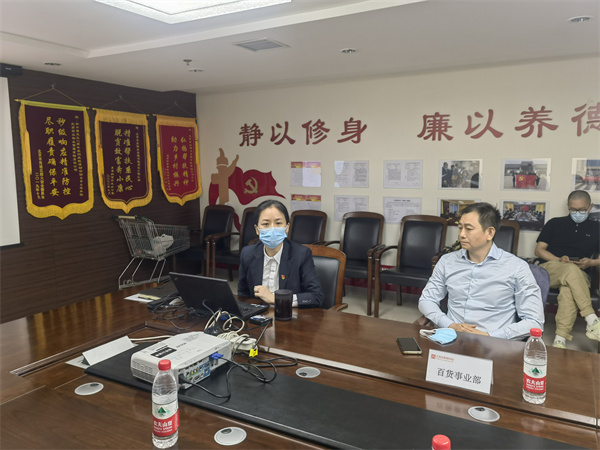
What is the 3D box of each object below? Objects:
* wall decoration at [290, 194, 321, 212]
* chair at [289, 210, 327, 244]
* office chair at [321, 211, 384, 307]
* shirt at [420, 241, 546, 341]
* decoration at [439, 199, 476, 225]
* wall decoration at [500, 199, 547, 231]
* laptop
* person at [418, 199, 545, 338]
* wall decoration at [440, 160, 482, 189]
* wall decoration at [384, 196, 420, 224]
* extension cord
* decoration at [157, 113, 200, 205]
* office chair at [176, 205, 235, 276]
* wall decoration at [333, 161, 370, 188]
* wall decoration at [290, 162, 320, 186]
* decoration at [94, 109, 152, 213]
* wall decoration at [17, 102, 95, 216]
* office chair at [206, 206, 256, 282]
[{"bbox_3d":[0.072,-0.213,5.697,0.415,0.308,0.020,4,8,28],"label":"wall decoration"},{"bbox_3d":[-0.050,0.320,5.158,0.600,0.920,0.660,4,9,28],"label":"chair"},{"bbox_3d":[0.545,0.360,4.842,0.600,0.920,0.660,4,9,28],"label":"office chair"},{"bbox_3d":[0.888,0.343,2.336,0.590,0.480,0.370,4,9,32],"label":"shirt"},{"bbox_3d":[1.664,-0.118,4.919,0.436,0.314,0.020,4,9,29],"label":"decoration"},{"bbox_3d":[2.179,-0.082,4.557,0.430,0.308,0.020,4,8,28],"label":"wall decoration"},{"bbox_3d":[-0.389,0.319,2.282,0.345,0.210,0.340,4,9,28],"label":"laptop"},{"bbox_3d":[0.851,0.551,2.291,0.600,1.300,0.660,4,9,32],"label":"person"},{"bbox_3d":[1.661,-0.527,4.863,0.436,0.314,0.020,4,9,29],"label":"wall decoration"},{"bbox_3d":[1.127,-0.153,5.144,0.420,0.298,0.010,4,9,28],"label":"wall decoration"},{"bbox_3d":[-0.260,0.487,1.950,0.160,0.065,0.110,0,7,0],"label":"extension cord"},{"bbox_3d":[-1.592,-0.841,6.244,0.050,1.180,0.790,4,9,29],"label":"decoration"},{"bbox_3d":[-1.173,0.258,5.947,0.590,0.985,0.640,4,8,28],"label":"office chair"},{"bbox_3d":[0.593,-0.597,5.468,0.436,0.314,0.020,4,9,29],"label":"wall decoration"},{"bbox_3d":[0.065,-0.628,5.768,0.436,0.314,0.020,4,9,29],"label":"wall decoration"},{"bbox_3d":[-1.961,-0.691,5.298,0.030,1.143,0.780,4,9,28],"label":"decoration"},{"bbox_3d":[-2.367,-0.612,4.627,0.040,1.120,0.740,4,8,28],"label":"wall decoration"},{"bbox_3d":[-0.632,0.278,5.489,0.600,0.920,0.660,4,9,28],"label":"office chair"}]

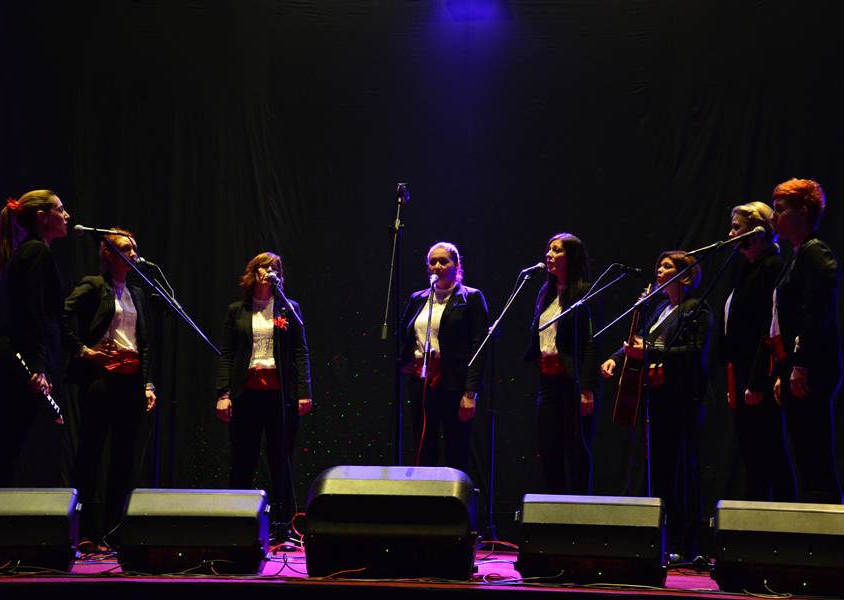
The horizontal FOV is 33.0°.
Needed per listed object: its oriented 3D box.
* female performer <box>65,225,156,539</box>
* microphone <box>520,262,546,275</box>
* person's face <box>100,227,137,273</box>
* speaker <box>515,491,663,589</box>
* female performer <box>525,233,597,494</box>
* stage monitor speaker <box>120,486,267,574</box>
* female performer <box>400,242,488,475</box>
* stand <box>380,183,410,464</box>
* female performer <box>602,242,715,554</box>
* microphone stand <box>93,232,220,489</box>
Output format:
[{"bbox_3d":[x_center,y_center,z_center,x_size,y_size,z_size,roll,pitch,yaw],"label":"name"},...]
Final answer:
[{"bbox_3d":[-1.629,0.473,7.557,0.500,1.680,0.320,5,-7,-38],"label":"female performer"},{"bbox_3d":[0.579,-0.164,7.400,0.180,0.050,0.050,-16,6,-38],"label":"microphone"},{"bbox_3d":[-1.597,-0.255,7.500,0.190,0.240,0.165,-2,-6,23],"label":"person's face"},{"bbox_3d":[0.680,0.961,5.751,0.620,0.355,0.420,0,-6,6],"label":"speaker"},{"bbox_3d":[0.741,0.489,7.641,0.290,1.690,0.440,6,-8,-43],"label":"female performer"},{"bbox_3d":[-0.990,0.994,6.149,0.630,0.360,0.430,1,-6,-5],"label":"stage monitor speaker"},{"bbox_3d":[0.129,0.517,7.826,0.490,1.670,0.320,-1,-6,19],"label":"female performer"},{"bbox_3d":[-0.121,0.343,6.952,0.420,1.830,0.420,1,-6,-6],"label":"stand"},{"bbox_3d":[1.218,0.522,7.403,0.450,1.600,0.500,5,-7,-40],"label":"female performer"},{"bbox_3d":[-1.261,0.483,6.870,0.620,1.540,0.550,0,-5,0],"label":"microphone stand"}]

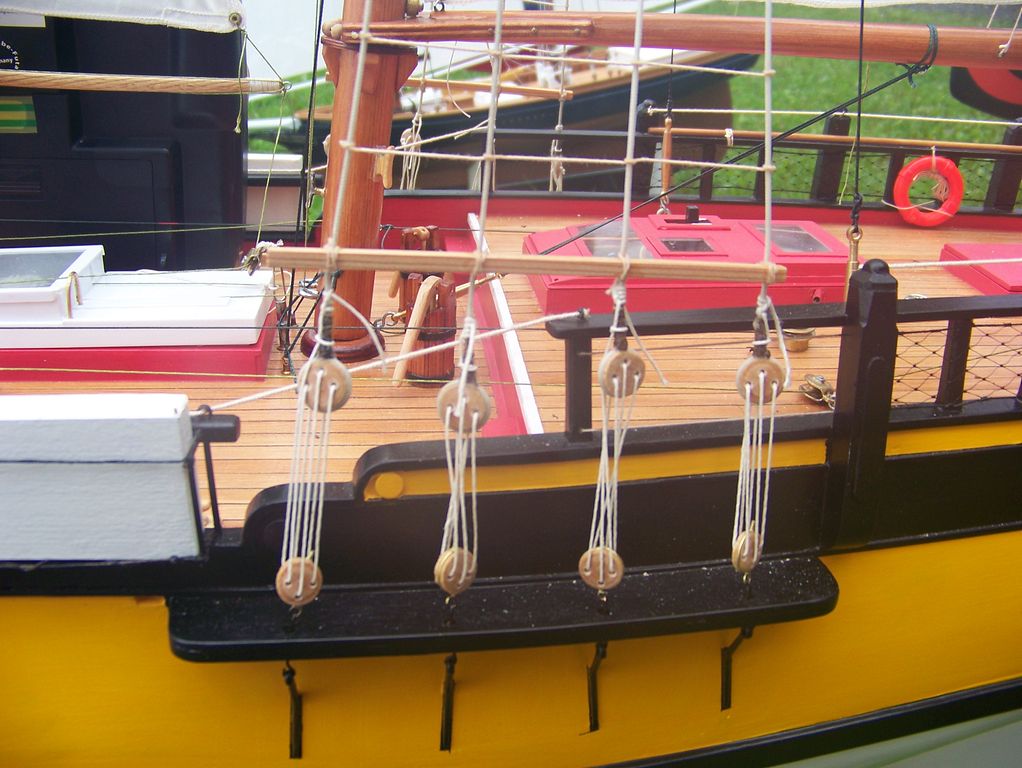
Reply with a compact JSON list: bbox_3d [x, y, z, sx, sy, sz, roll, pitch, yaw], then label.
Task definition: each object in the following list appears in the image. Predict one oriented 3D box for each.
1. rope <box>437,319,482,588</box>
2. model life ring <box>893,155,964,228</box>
[{"bbox_3d":[-0.019,0.026,0.382,0.017,0.103,0.012,1,10,-9],"label":"rope"},{"bbox_3d":[0.268,-0.123,0.664,0.046,0.046,0.011,-2,15,-5],"label":"model life ring"}]

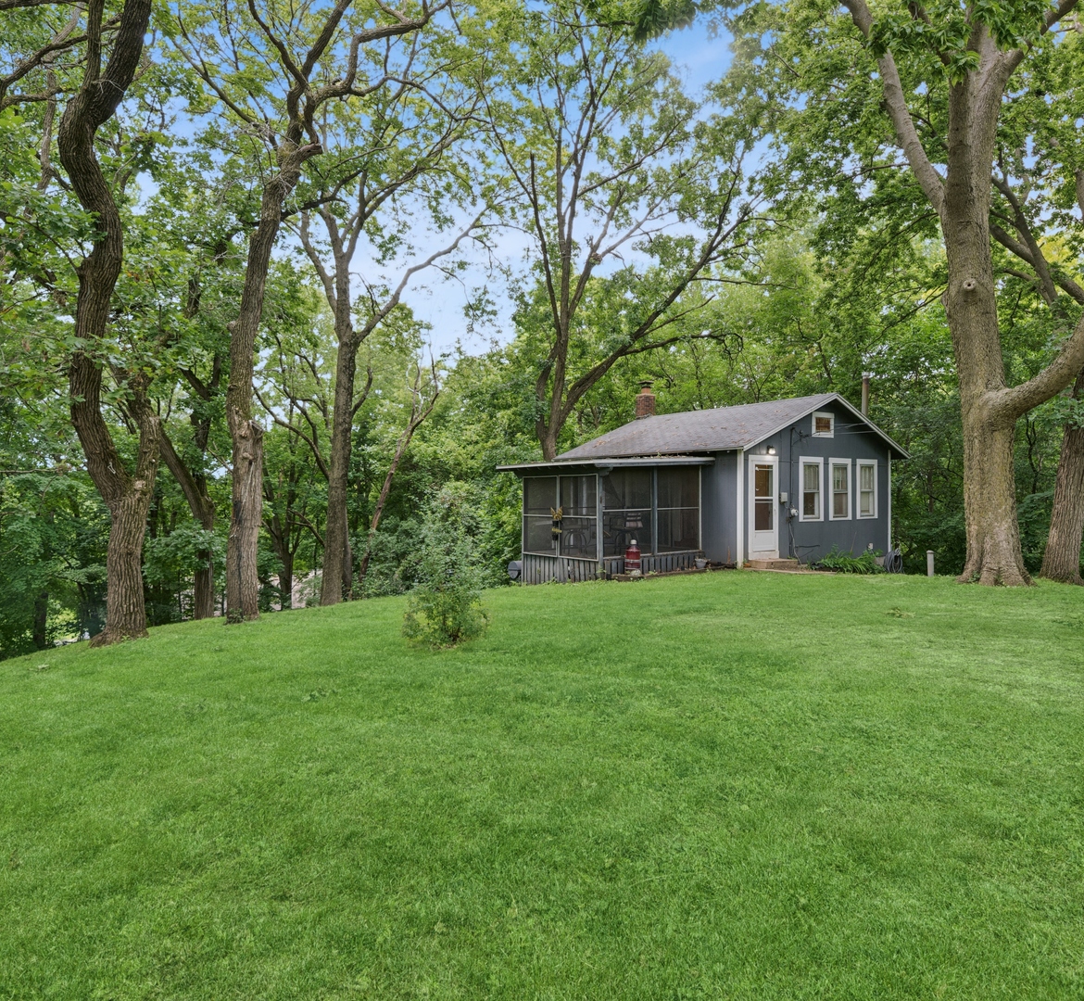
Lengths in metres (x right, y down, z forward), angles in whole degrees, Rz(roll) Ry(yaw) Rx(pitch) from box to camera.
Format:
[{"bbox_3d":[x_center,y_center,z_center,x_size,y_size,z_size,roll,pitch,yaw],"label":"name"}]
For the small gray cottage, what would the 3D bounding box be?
[{"bbox_3d":[3.649,-0.653,18.583,9.936,4.815,6.091,-1,1,-38],"label":"small gray cottage"}]

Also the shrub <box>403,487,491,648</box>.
[{"bbox_3d":[-1.036,0.683,8.090,0.950,1.734,0.950,0,1,0],"label":"shrub"}]

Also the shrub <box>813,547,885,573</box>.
[{"bbox_3d":[7.041,1.355,17.172,2.675,0.495,0.858,-1,1,-38],"label":"shrub"}]

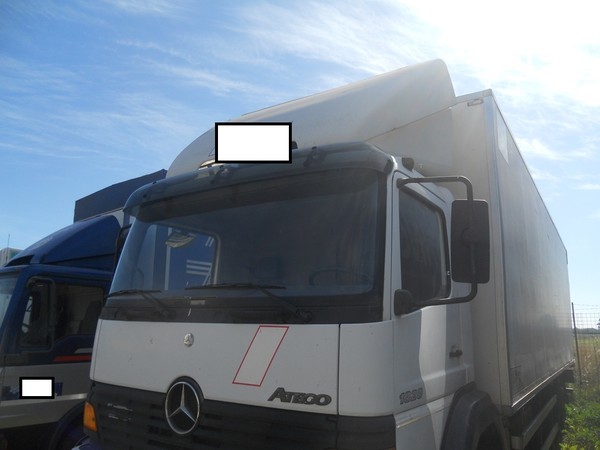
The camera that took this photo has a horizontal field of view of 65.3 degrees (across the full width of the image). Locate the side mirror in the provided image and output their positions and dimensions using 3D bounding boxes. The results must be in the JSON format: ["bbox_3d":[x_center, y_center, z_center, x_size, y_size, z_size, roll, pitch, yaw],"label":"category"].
[{"bbox_3d":[0.760,0.078,2.081,0.160,0.360,0.080,0,-12,6],"label":"side mirror"}]

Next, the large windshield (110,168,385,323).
[{"bbox_3d":[-0.505,0.156,2.825,2.070,0.800,0.230,-6,-25,32],"label":"large windshield"}]

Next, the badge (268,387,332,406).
[{"bbox_3d":[0.001,0.800,2.180,0.318,0.064,0.015,-3,-13,21],"label":"badge"}]

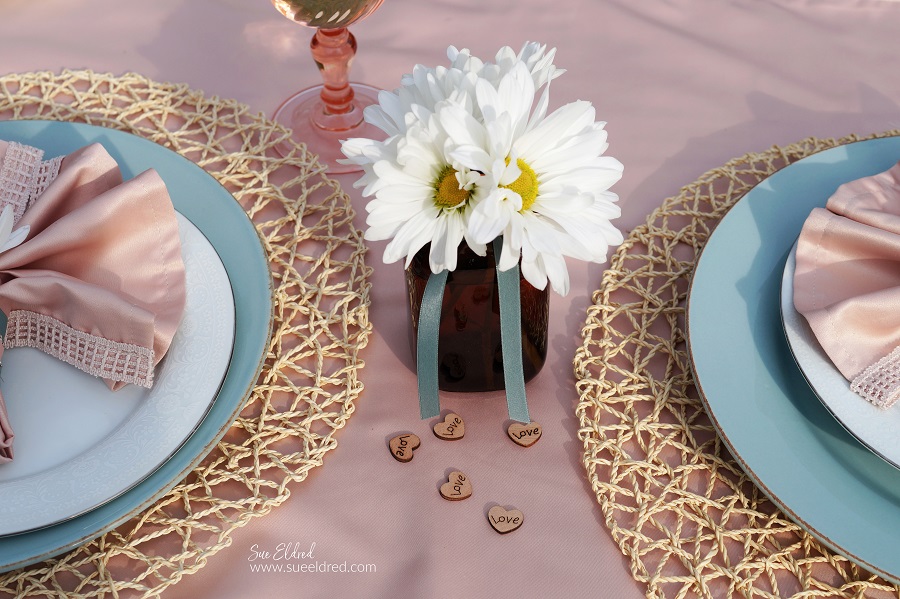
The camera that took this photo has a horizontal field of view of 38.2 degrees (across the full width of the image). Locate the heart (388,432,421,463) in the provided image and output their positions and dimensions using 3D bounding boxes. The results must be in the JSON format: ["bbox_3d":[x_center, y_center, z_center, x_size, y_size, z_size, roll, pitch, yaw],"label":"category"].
[{"bbox_3d":[-0.022,0.071,0.624,0.015,0.003,0.016,19,52,16],"label":"heart"}]

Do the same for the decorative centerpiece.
[{"bbox_3d":[0.015,-0.034,0.610,0.125,0.162,0.112,0,49,0],"label":"decorative centerpiece"}]

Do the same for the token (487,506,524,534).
[{"bbox_3d":[0.025,0.102,0.597,0.016,0.003,0.015,7,49,6],"label":"token"}]

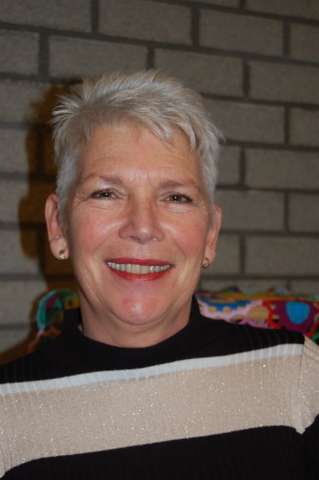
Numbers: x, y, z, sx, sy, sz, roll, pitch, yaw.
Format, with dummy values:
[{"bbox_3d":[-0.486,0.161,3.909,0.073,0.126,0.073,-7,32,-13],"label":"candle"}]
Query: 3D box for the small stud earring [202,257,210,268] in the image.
[{"bbox_3d":[0.046,0.023,0.833,0.007,0.011,0.007,9,-10,-36],"label":"small stud earring"}]

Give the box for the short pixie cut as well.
[{"bbox_3d":[-0.022,-0.085,0.845,0.166,0.174,0.195,4,-8,-5],"label":"short pixie cut"}]

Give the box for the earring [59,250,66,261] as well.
[{"bbox_3d":[-0.095,0.015,0.821,0.007,0.010,0.007,-2,-9,30],"label":"earring"}]

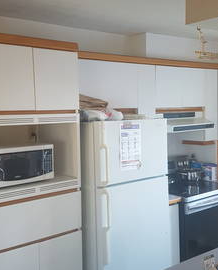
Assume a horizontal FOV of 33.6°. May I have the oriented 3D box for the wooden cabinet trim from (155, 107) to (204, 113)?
[{"bbox_3d":[0.709,-0.238,3.578,0.732,0.046,0.031,-5,7,-39],"label":"wooden cabinet trim"}]

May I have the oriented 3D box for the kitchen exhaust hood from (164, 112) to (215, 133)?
[{"bbox_3d":[0.688,-0.144,3.655,0.719,0.170,0.448,-5,7,-39],"label":"kitchen exhaust hood"}]

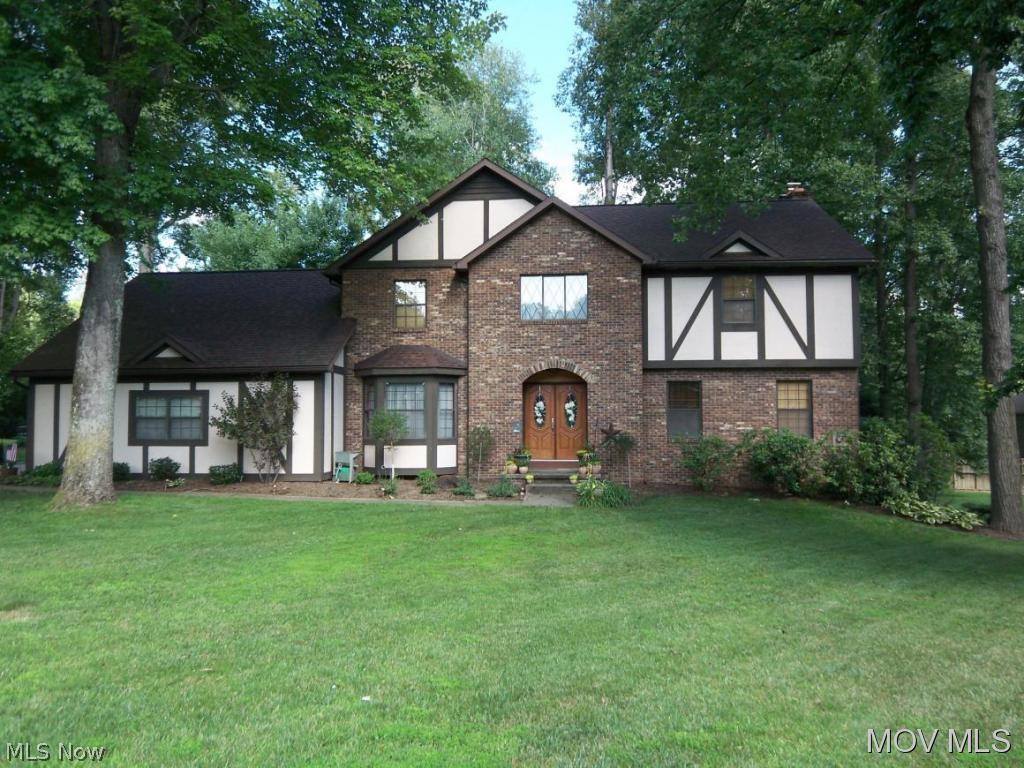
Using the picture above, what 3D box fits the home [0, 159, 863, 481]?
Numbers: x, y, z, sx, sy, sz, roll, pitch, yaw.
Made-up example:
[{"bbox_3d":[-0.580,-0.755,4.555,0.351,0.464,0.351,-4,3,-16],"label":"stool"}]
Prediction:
[{"bbox_3d":[-1.530,-1.683,21.705,21.900,8.700,10.400,0,-2,5],"label":"home"}]

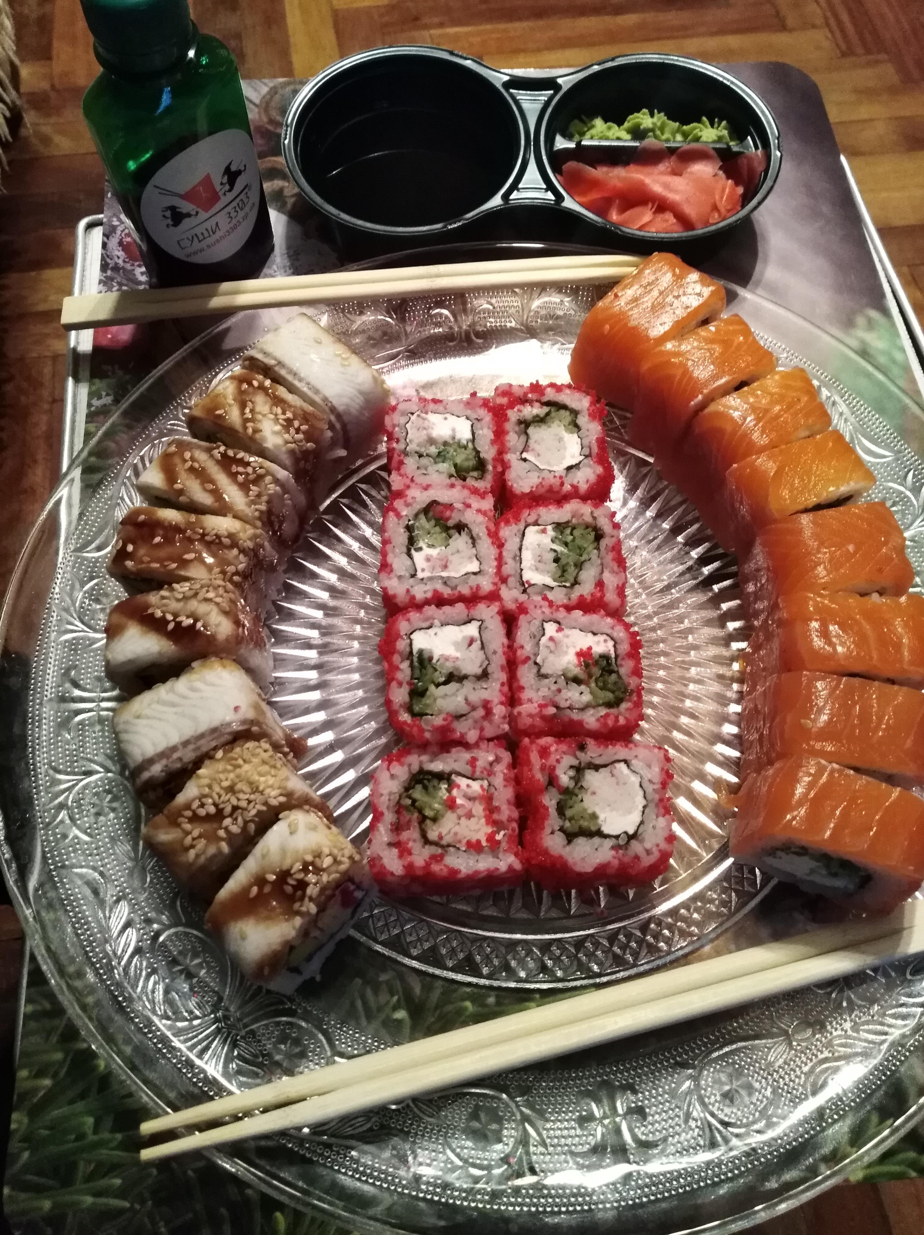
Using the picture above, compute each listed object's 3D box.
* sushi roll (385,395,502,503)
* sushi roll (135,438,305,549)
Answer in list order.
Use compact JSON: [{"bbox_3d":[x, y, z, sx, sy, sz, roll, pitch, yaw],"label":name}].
[{"bbox_3d":[-0.006,-0.049,0.299,0.035,0.025,0.034,0,66,0],"label":"sushi roll"},{"bbox_3d":[-0.073,-0.034,0.284,0.039,0.031,0.021,20,67,4],"label":"sushi roll"}]

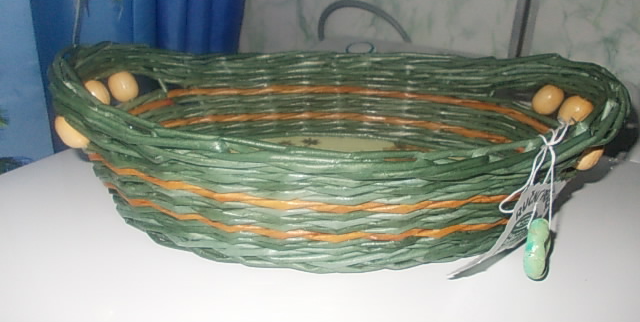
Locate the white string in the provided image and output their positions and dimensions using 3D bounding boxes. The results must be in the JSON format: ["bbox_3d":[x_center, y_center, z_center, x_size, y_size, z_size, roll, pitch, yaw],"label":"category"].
[{"bbox_3d":[0.127,0.007,0.307,0.042,0.060,0.030,2,24,0],"label":"white string"}]

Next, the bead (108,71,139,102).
[{"bbox_3d":[-0.134,-0.051,0.353,0.021,0.021,0.021,2,24,0],"label":"bead"}]

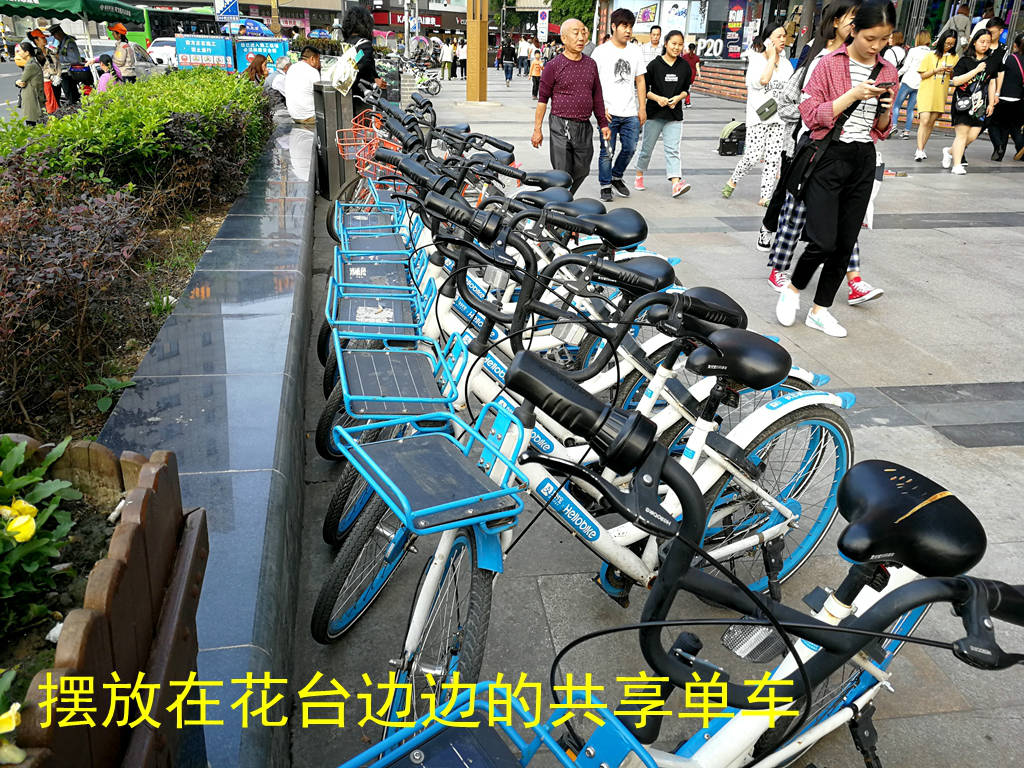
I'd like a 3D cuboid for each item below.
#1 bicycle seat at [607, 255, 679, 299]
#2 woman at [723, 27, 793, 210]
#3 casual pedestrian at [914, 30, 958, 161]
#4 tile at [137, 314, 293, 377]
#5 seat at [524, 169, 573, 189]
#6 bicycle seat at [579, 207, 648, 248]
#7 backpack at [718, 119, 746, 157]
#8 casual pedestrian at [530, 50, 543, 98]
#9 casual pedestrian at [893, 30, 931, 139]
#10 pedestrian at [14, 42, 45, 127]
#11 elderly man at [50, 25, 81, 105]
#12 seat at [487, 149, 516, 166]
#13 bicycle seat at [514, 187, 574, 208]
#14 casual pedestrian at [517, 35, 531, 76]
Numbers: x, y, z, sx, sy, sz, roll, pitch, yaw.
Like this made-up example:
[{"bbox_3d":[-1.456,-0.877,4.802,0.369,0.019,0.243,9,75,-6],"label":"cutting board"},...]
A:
[{"bbox_3d":[0.354,-0.312,2.320,0.265,0.105,0.185,-4,23,-13],"label":"bicycle seat"},{"bbox_3d":[2.376,-2.535,7.605,0.500,1.610,0.580,-16,28,-34],"label":"woman"},{"bbox_3d":[5.966,-4.044,11.252,0.460,1.640,0.380,-3,23,-12],"label":"casual pedestrian"},{"bbox_3d":[-0.958,-0.126,2.647,0.440,0.030,0.590,-2,23,-9],"label":"tile"},{"bbox_3d":[0.167,-0.968,3.800,0.265,0.108,0.195,6,29,10],"label":"seat"},{"bbox_3d":[0.348,-0.549,2.869,0.265,0.120,0.200,-6,24,-17],"label":"bicycle seat"},{"bbox_3d":[3.323,-3.642,11.850,0.380,0.490,0.280,10,24,18],"label":"backpack"},{"bbox_3d":[0.675,-8.333,21.561,0.380,1.220,0.320,1,23,0],"label":"casual pedestrian"},{"bbox_3d":[6.625,-4.963,13.279,0.480,1.640,0.450,1,23,1],"label":"casual pedestrian"},{"bbox_3d":[-7.848,-4.823,13.049,0.450,1.380,0.450,-8,25,-21],"label":"pedestrian"},{"bbox_3d":[-8.937,-6.298,16.043,0.550,1.660,0.500,-11,26,-28],"label":"elderly man"},{"bbox_3d":[-0.125,-1.375,4.864,0.260,0.120,0.190,-7,24,-19],"label":"seat"},{"bbox_3d":[0.134,-0.785,3.400,0.265,0.108,0.195,2,28,3],"label":"bicycle seat"},{"bbox_3d":[0.536,-14.896,36.261,0.500,1.730,0.420,1,23,0],"label":"casual pedestrian"}]

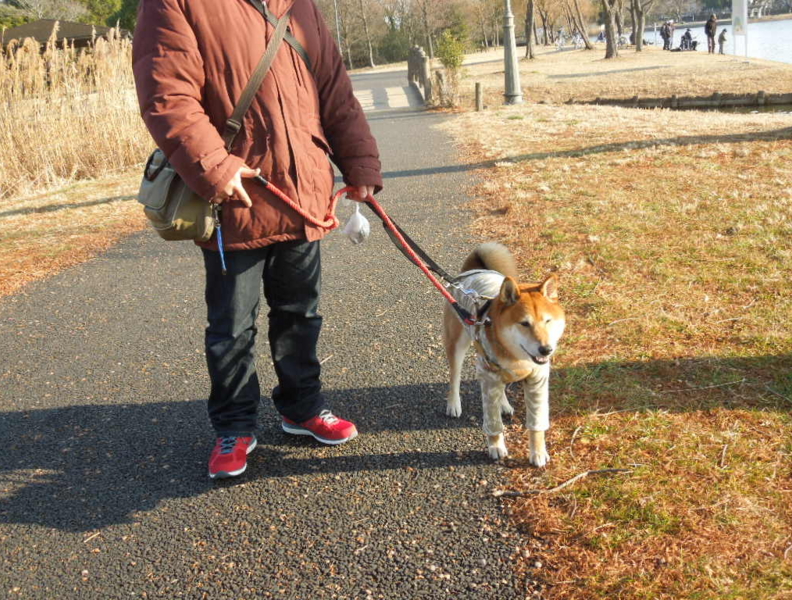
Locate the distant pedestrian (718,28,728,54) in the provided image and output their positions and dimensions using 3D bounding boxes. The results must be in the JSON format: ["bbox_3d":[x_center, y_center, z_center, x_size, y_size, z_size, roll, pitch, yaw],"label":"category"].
[{"bbox_3d":[14.052,-11.074,38.656,0.330,1.080,0.340,-8,16,-10],"label":"distant pedestrian"}]

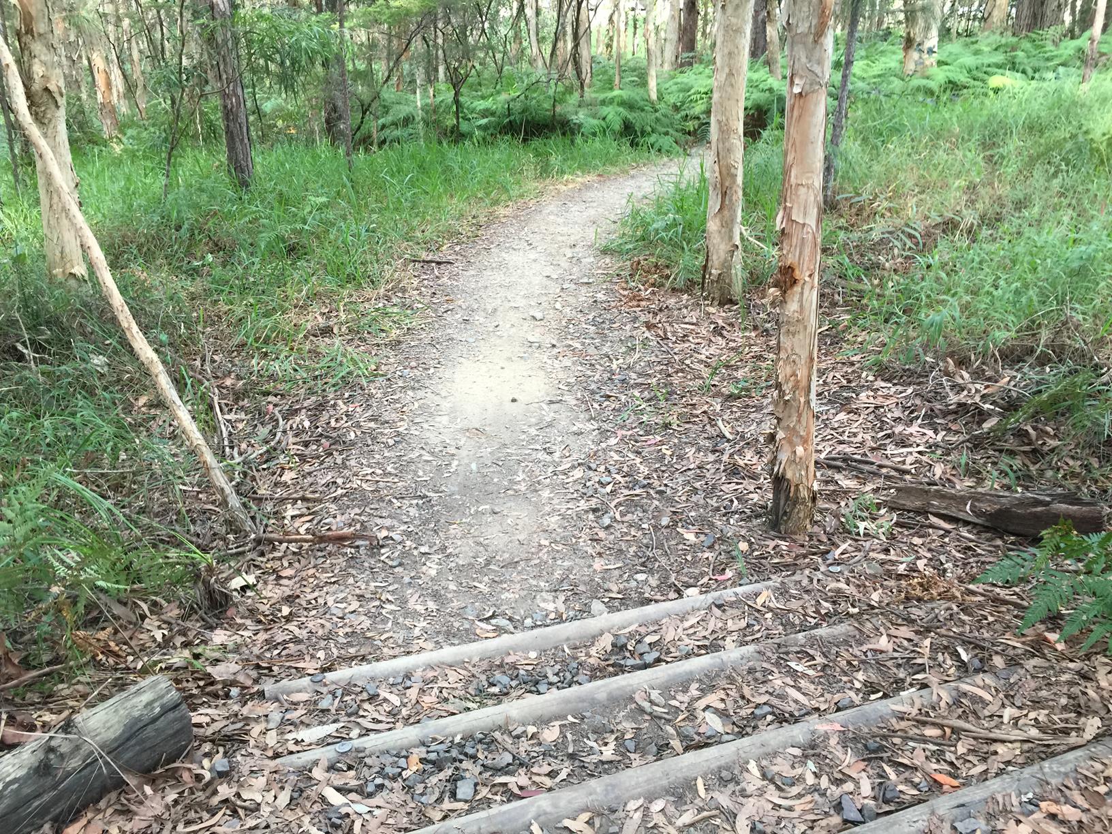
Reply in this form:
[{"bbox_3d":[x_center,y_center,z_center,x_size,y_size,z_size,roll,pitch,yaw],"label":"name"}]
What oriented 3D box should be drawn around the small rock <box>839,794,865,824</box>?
[{"bbox_3d":[0.639,0.846,2.010,0.050,0.038,0.050,3,20,11],"label":"small rock"}]

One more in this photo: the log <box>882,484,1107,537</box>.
[{"bbox_3d":[1.556,0.320,3.340,0.700,0.125,0.135,4,21,13],"label":"log"}]

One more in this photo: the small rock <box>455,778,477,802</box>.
[{"bbox_3d":[-0.200,0.829,2.070,0.046,0.034,0.042,1,20,6],"label":"small rock"}]

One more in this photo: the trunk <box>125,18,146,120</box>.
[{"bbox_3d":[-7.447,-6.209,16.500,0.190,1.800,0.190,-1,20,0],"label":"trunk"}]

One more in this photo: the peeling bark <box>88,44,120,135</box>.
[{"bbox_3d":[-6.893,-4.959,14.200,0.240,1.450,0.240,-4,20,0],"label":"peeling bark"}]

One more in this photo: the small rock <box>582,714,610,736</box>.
[{"bbox_3d":[0.097,0.749,2.270,0.066,0.030,0.050,-1,20,0],"label":"small rock"}]

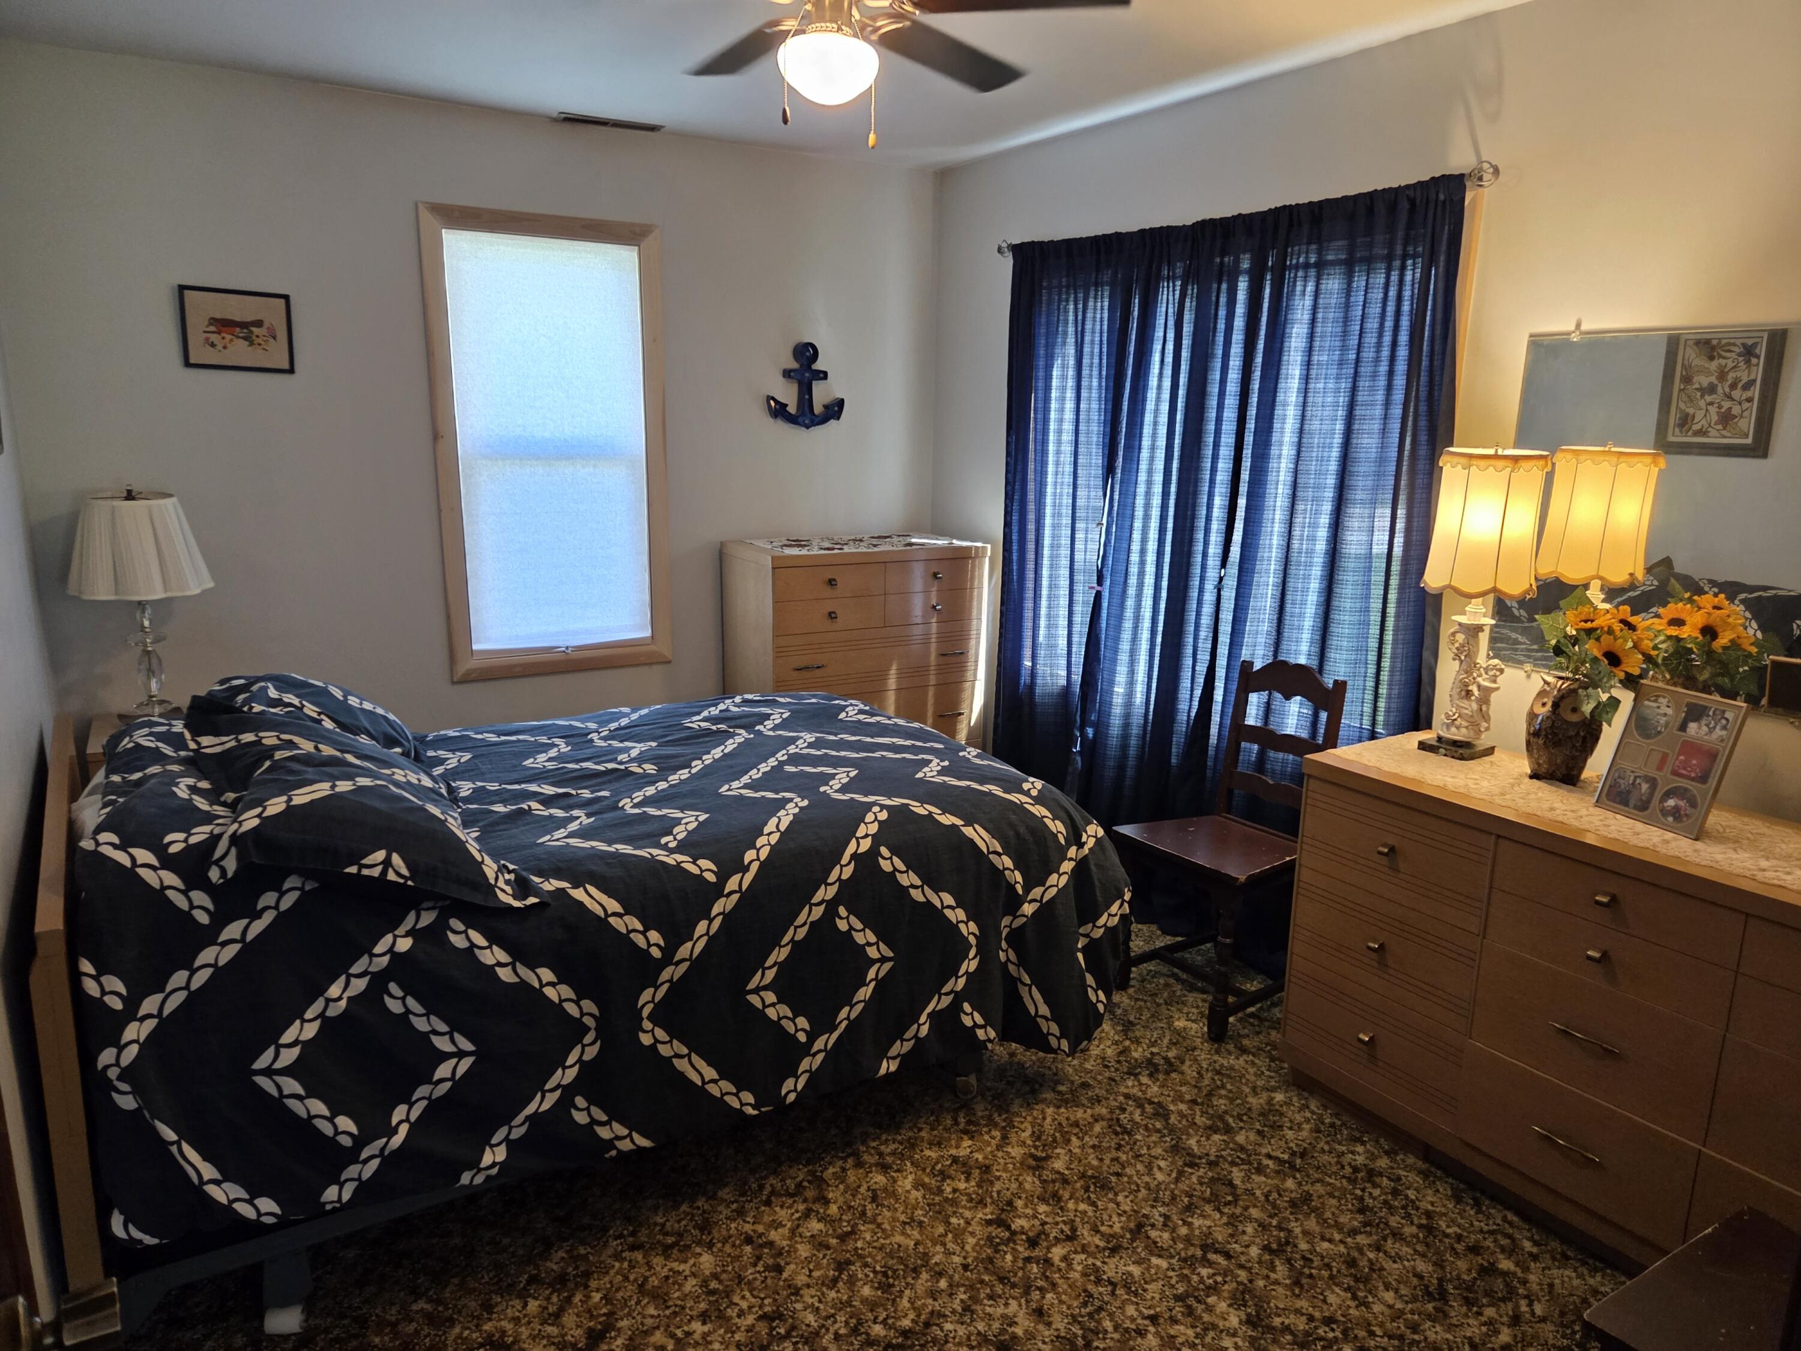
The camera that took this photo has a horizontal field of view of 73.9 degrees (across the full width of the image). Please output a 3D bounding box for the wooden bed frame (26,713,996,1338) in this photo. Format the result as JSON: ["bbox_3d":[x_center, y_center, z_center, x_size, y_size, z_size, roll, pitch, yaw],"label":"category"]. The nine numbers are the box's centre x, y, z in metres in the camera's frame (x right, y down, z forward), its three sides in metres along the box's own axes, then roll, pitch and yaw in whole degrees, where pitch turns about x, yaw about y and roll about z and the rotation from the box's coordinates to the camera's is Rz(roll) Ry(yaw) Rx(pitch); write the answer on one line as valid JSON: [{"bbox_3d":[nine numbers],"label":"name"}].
[{"bbox_3d":[-0.885,0.545,2.921,1.844,0.817,1.439,-7,15,-31],"label":"wooden bed frame"}]

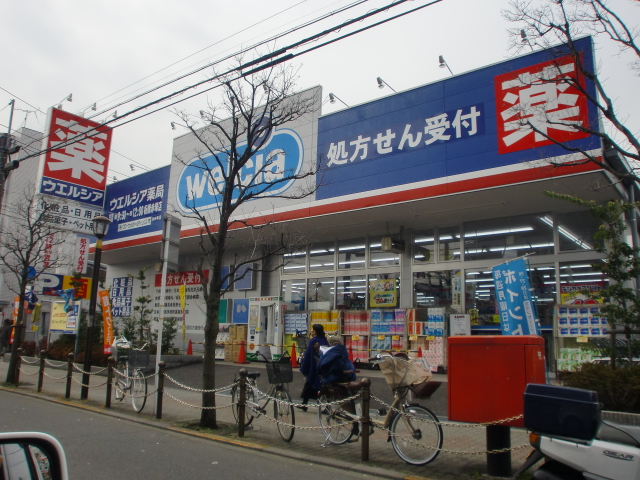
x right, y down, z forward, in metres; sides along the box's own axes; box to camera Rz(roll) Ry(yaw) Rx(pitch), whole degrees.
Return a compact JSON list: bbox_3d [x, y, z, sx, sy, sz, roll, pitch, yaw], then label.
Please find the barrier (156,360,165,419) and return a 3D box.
[{"bbox_3d":[-2.459,2.327,8.052,0.110,0.873,0.110,-7,-14,39],"label":"barrier"}]

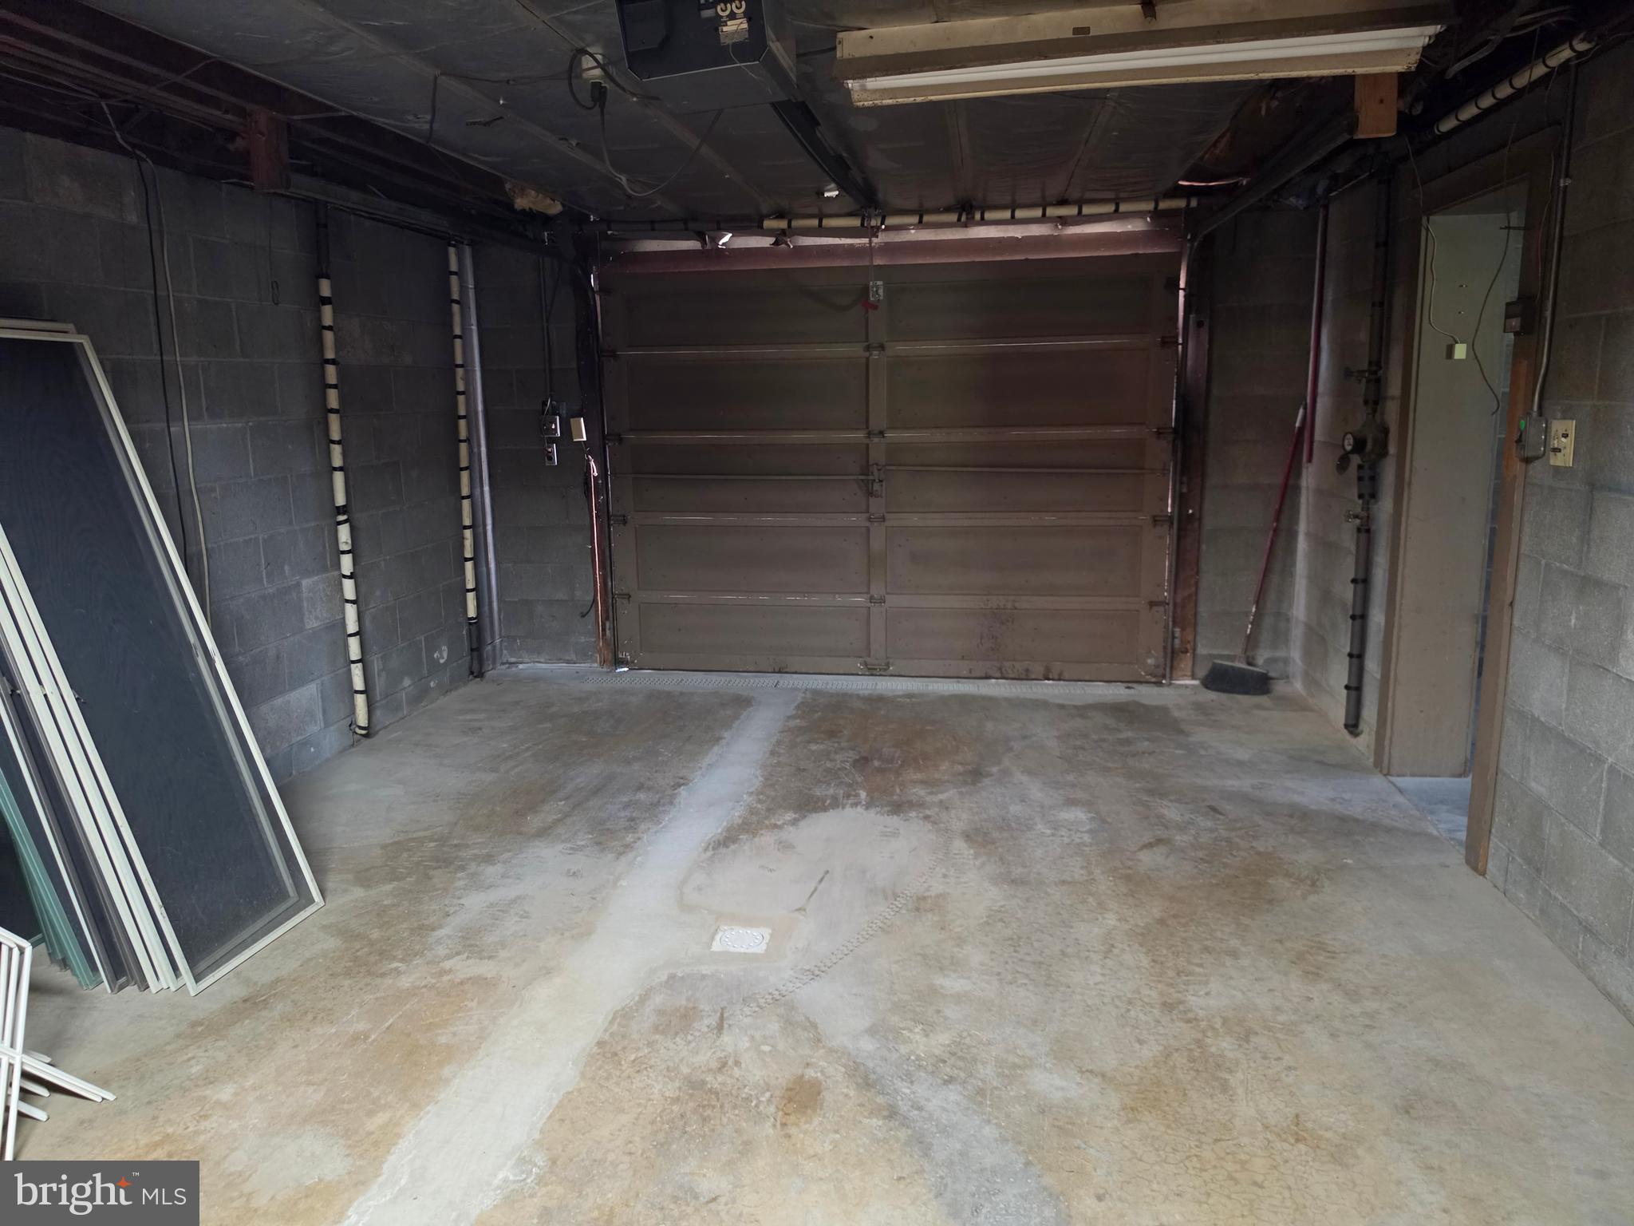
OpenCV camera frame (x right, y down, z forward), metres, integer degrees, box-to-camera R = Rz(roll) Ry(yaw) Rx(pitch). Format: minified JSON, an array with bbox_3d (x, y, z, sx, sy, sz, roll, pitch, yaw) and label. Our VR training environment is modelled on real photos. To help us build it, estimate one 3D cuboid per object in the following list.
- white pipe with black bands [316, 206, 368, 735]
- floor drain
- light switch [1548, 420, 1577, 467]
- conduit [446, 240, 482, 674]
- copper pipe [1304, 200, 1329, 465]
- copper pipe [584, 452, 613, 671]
[{"bbox_3d":[-1.908,-0.530,4.366,0.050,2.123,0.050,1,9,10],"label":"white pipe with black bands"},{"bbox_3d":[-0.195,0.854,2.844,0.138,0.012,0.134,0,12,6],"label":"floor drain"},{"bbox_3d":[1.870,-0.427,2.727,0.014,0.115,0.115,1,12,10],"label":"light switch"},{"bbox_3d":[-1.737,-0.729,5.354,0.050,2.119,0.050,1,8,10],"label":"conduit"},{"bbox_3d":[2.236,-1.242,4.856,0.042,1.147,0.042,0,11,10],"label":"copper pipe"},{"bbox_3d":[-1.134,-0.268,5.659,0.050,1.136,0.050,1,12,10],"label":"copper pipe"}]

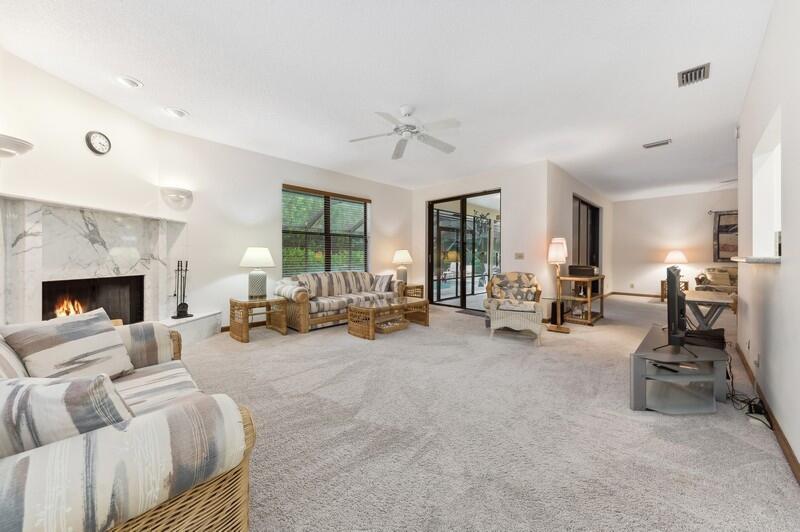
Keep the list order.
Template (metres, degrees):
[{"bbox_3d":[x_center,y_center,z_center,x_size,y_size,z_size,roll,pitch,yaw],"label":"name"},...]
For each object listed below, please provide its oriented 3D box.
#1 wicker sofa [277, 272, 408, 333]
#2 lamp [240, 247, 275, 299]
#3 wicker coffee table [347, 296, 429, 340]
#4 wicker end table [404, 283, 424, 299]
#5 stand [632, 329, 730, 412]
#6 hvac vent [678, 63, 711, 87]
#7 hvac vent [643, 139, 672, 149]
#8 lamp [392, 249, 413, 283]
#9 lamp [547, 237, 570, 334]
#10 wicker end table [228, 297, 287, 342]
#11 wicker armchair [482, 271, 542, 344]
[{"bbox_3d":[-0.970,0.526,4.705,2.100,0.830,0.930,-1,2,-42],"label":"wicker sofa"},{"bbox_3d":[-1.986,0.108,3.732,0.440,0.730,0.440,-1,2,-42],"label":"lamp"},{"bbox_3d":[-0.163,0.745,4.084,1.300,0.420,0.700,-1,2,-42],"label":"wicker coffee table"},{"bbox_3d":[0.104,0.667,5.733,0.640,0.500,0.620,-2,2,-42],"label":"wicker end table"},{"bbox_3d":[2.267,0.827,2.142,1.220,0.410,0.480,-2,2,-42],"label":"stand"},{"bbox_3d":[2.699,-1.737,2.446,0.295,0.020,0.195,-1,2,-42],"label":"hvac vent"},{"bbox_3d":[3.761,-1.765,3.885,0.190,0.030,0.280,-2,2,-42],"label":"hvac vent"},{"bbox_3d":[0.053,0.032,5.748,0.450,0.770,0.450,0,2,0],"label":"lamp"},{"bbox_3d":[2.378,0.268,3.964,0.340,1.380,0.280,-1,2,-42],"label":"lamp"},{"bbox_3d":[-2.018,0.729,3.817,0.640,0.500,0.620,-2,2,-42],"label":"wicker end table"},{"bbox_3d":[1.610,0.540,3.779,0.740,0.880,0.780,1,2,25],"label":"wicker armchair"}]

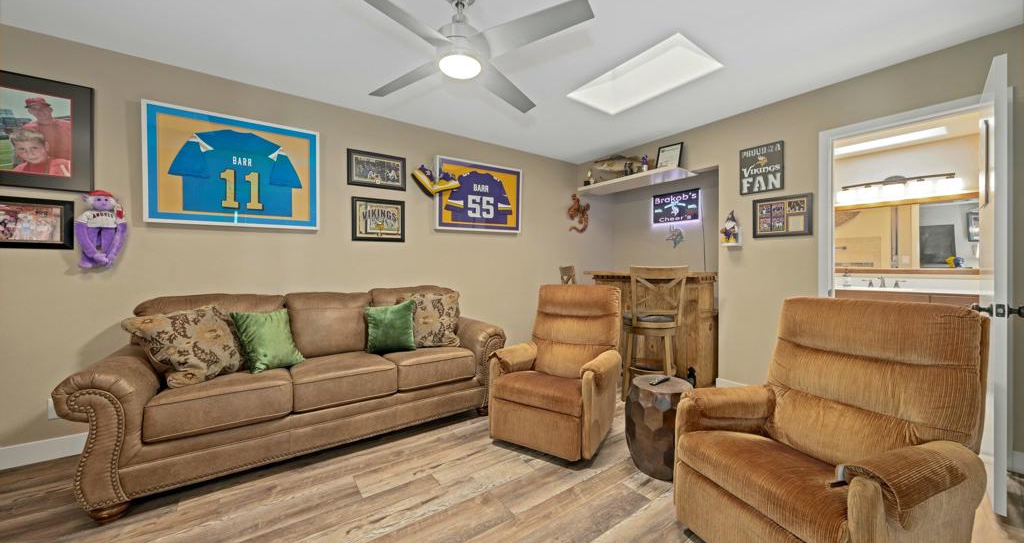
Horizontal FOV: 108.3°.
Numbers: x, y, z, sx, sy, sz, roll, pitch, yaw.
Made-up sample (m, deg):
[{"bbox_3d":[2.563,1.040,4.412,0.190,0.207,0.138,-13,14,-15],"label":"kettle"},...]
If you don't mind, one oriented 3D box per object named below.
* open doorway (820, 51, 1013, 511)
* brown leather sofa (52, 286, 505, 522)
[{"bbox_3d":[2.244,0.017,2.193,0.850,2.100,0.875,-1,0,-37],"label":"open doorway"},{"bbox_3d":[-1.236,0.602,2.545,2.250,0.960,0.950,-1,0,-37],"label":"brown leather sofa"}]

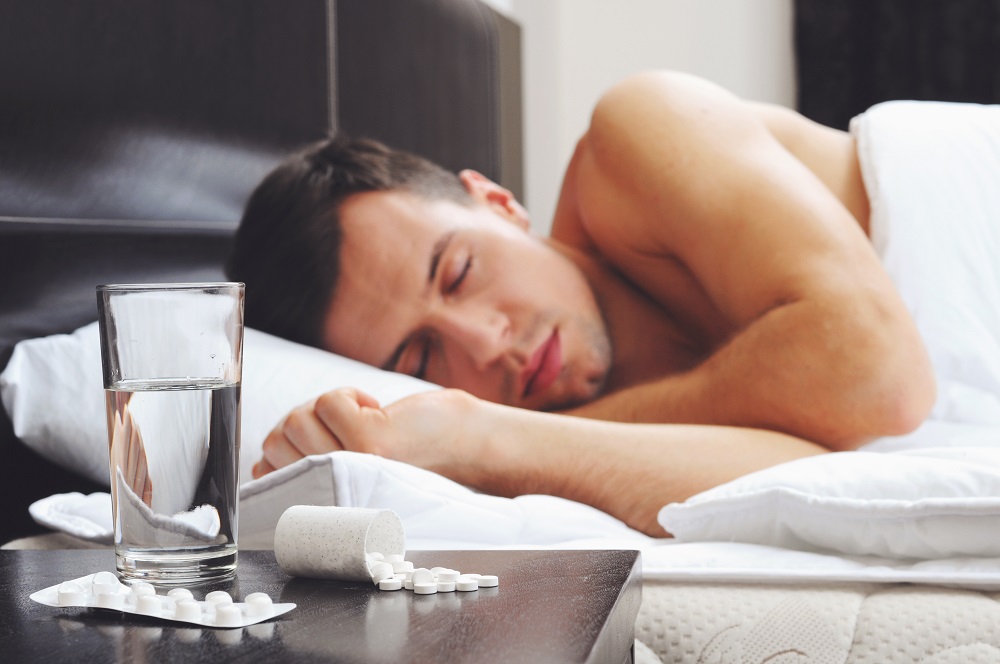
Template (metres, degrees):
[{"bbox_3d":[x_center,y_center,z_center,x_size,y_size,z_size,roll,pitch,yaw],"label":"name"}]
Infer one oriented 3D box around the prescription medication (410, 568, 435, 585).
[{"bbox_3d":[-0.036,0.113,0.953,0.011,0.011,0.004,-1,-37,-9],"label":"prescription medication"}]

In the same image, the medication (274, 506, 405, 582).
[{"bbox_3d":[-0.076,0.100,0.986,0.051,0.035,0.035,1,4,29],"label":"medication"}]

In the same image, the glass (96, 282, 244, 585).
[{"bbox_3d":[-0.156,0.048,1.001,0.070,0.140,0.070,-1,3,0],"label":"glass"}]

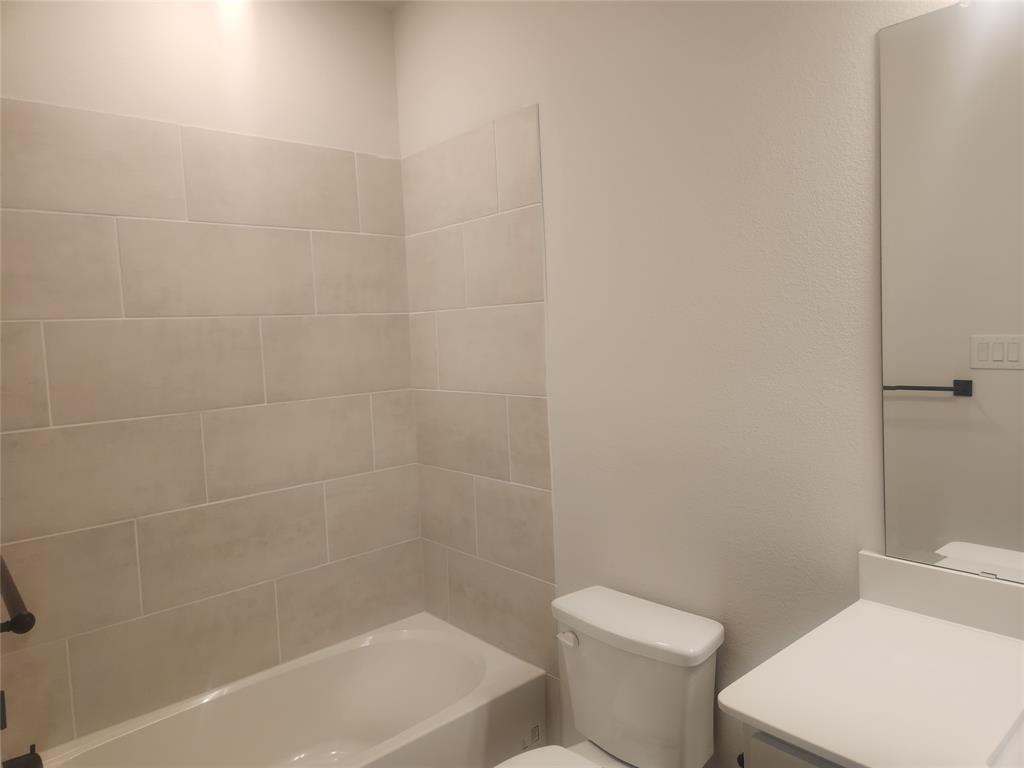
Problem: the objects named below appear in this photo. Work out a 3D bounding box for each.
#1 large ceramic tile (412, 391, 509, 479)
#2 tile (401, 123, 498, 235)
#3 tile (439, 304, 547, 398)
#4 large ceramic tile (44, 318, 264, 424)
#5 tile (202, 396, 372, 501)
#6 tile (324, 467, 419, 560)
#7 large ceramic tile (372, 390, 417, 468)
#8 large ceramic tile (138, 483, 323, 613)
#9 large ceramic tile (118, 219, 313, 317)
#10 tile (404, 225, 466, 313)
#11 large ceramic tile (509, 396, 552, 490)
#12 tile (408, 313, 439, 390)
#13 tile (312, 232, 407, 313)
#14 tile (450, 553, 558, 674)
[{"bbox_3d":[-0.196,0.183,2.531,0.010,0.300,0.568,-6,6,-42],"label":"large ceramic tile"},{"bbox_3d":[-0.236,-0.726,2.475,0.010,0.302,0.568,-6,6,-41],"label":"tile"},{"bbox_3d":[-0.081,-0.114,2.376,0.010,0.302,0.594,-6,6,-41],"label":"tile"},{"bbox_3d":[-1.091,-0.051,2.139,0.611,0.302,0.010,-6,6,-41],"label":"large ceramic tile"},{"bbox_3d":[-0.772,0.219,2.428,0.611,0.303,0.010,-6,6,-41],"label":"tile"},{"bbox_3d":[-0.531,0.494,2.632,0.402,0.300,0.010,-6,6,-42],"label":"tile"},{"bbox_3d":[-0.466,0.185,2.695,0.198,0.303,0.010,-6,6,-41],"label":"large ceramic tile"},{"bbox_3d":[-0.913,0.536,2.291,0.621,0.300,0.010,-6,6,-42],"label":"large ceramic tile"},{"bbox_3d":[-0.940,-0.370,2.233,0.614,0.300,0.010,-6,6,-42],"label":"large ceramic tile"},{"bbox_3d":[-0.287,-0.423,2.558,0.010,0.300,0.372,-6,6,-42],"label":"tile"},{"bbox_3d":[0.063,0.197,2.250,0.010,0.303,0.197,-6,6,-41],"label":"large ceramic tile"},{"bbox_3d":[-0.338,-0.124,2.652,0.010,0.300,0.181,-6,6,-42],"label":"tile"},{"bbox_3d":[-0.565,-0.412,2.568,0.389,0.300,0.010,-6,6,-42],"label":"tile"},{"bbox_3d":[-0.042,0.793,2.435,0.010,0.300,0.586,-6,6,-42],"label":"tile"}]

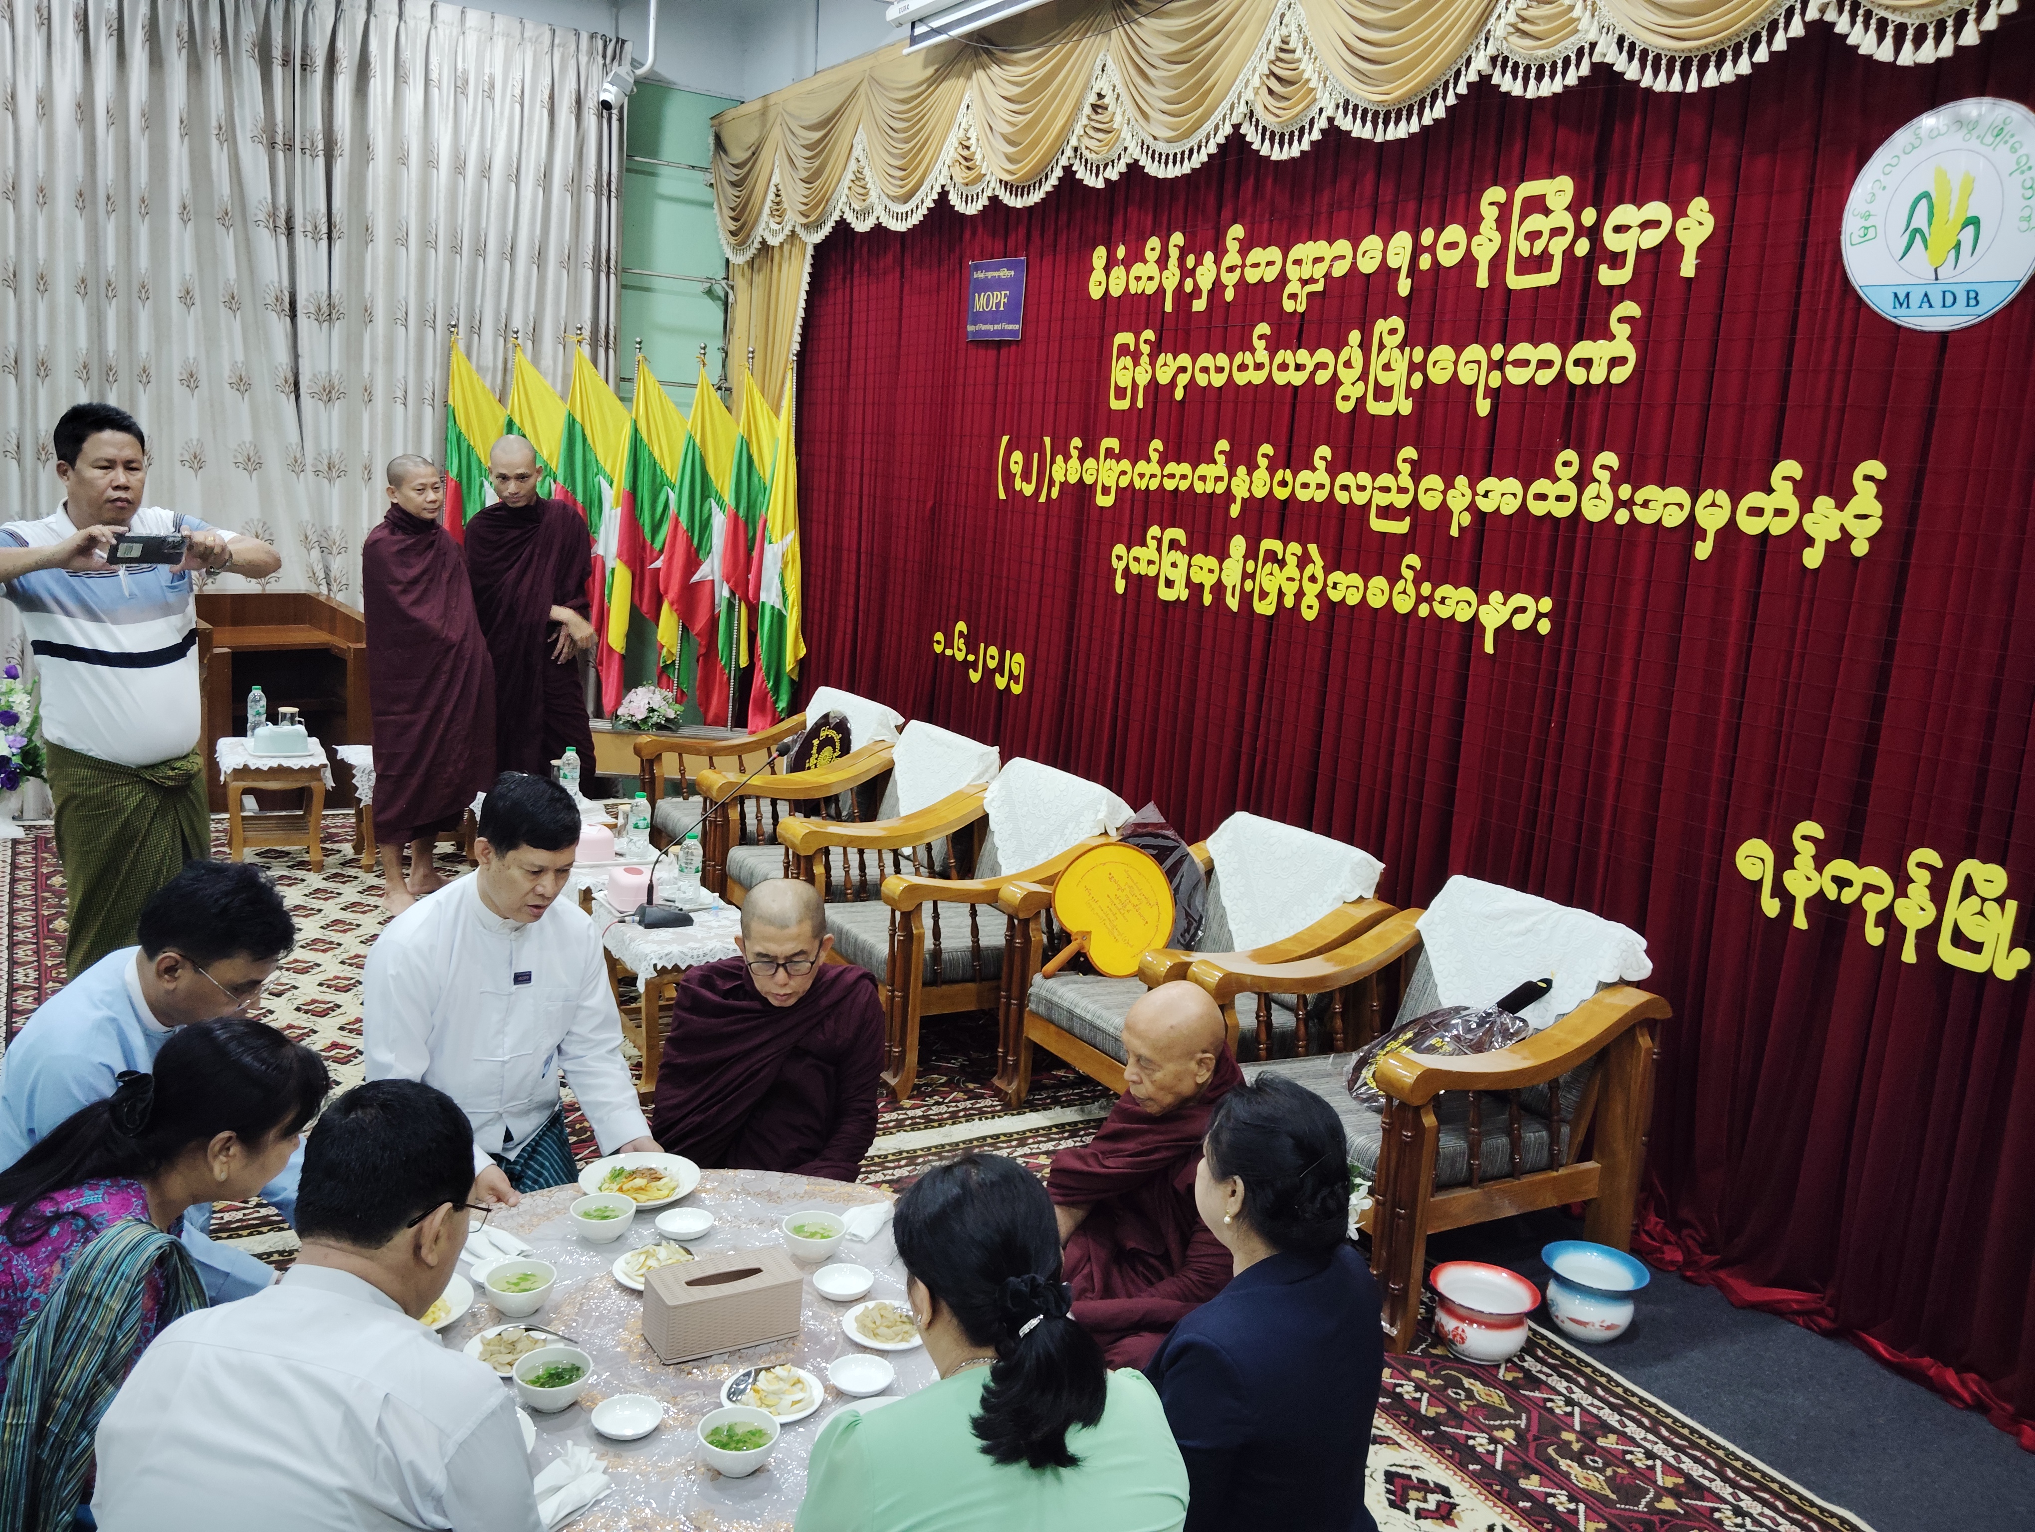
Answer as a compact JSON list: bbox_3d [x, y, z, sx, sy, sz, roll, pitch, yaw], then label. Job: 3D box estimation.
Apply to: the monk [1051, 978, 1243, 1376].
[{"bbox_3d":[0.228,0.784,2.977,0.560,0.800,0.580,-2,11,-31],"label":"monk"}]

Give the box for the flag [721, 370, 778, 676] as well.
[{"bbox_3d":[-1.342,-1.184,8.280,0.300,1.620,0.220,4,10,-4],"label":"flag"}]

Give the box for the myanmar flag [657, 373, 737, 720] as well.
[{"bbox_3d":[-1.596,-1.105,8.250,0.370,1.750,0.220,4,10,-4],"label":"myanmar flag"}]

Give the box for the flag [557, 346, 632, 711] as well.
[{"bbox_3d":[-2.121,-1.170,8.220,0.390,1.780,0.220,4,10,-4],"label":"flag"}]

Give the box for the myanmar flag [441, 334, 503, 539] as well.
[{"bbox_3d":[-2.427,-1.171,7.467,0.310,1.500,0.200,-1,11,-25],"label":"myanmar flag"}]

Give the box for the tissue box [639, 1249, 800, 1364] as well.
[{"bbox_3d":[-0.462,0.852,2.603,0.224,0.100,0.106,-2,12,-31],"label":"tissue box"}]

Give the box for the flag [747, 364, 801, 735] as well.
[{"bbox_3d":[-1.205,-1.094,8.250,0.290,1.820,0.250,-2,11,-31],"label":"flag"}]

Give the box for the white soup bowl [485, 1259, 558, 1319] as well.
[{"bbox_3d":[-0.808,0.858,2.679,0.114,0.058,0.114,4,10,-1],"label":"white soup bowl"}]

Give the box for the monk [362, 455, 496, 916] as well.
[{"bbox_3d":[-2.151,-0.302,5.990,0.480,1.620,0.380,-4,13,-40],"label":"monk"}]

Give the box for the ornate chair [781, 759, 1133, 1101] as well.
[{"bbox_3d":[-0.169,0.433,4.853,0.755,0.810,0.775,-2,11,-31],"label":"ornate chair"}]

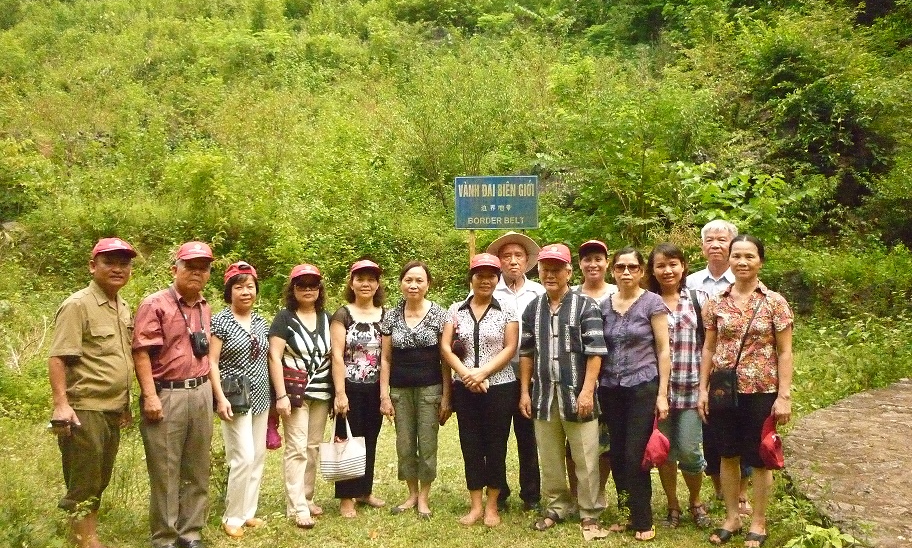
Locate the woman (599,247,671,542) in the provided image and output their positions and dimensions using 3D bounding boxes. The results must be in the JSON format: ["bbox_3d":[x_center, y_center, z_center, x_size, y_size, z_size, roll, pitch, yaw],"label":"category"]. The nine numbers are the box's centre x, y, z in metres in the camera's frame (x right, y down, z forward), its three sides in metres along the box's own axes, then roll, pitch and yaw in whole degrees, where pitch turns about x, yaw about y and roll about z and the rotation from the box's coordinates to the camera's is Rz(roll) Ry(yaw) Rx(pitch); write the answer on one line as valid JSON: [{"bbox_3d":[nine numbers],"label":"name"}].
[{"bbox_3d":[1.008,0.657,4.880,0.460,1.611,0.330,1,1,32],"label":"woman"}]

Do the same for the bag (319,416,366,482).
[{"bbox_3d":[-0.689,1.069,5.280,0.280,0.390,0.120,0,0,-18],"label":"bag"}]

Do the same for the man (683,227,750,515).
[{"bbox_3d":[1.597,0.535,5.266,0.490,1.700,0.310,0,0,18],"label":"man"}]

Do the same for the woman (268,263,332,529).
[{"bbox_3d":[-0.924,0.709,5.200,0.440,1.543,0.330,0,1,-30],"label":"woman"}]

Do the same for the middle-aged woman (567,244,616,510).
[{"bbox_3d":[0.845,0.603,5.376,0.430,1.610,0.300,0,0,9],"label":"middle-aged woman"}]

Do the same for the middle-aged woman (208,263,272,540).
[{"bbox_3d":[-1.254,0.710,5.056,0.420,1.555,0.300,-1,0,-25],"label":"middle-aged woman"}]

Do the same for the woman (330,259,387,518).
[{"bbox_3d":[-0.596,0.694,5.476,0.430,1.555,0.300,0,0,-14],"label":"woman"}]

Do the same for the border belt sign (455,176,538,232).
[{"bbox_3d":[0.326,-0.572,7.000,0.664,0.423,0.030,1,1,5],"label":"border belt sign"}]

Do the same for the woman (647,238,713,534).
[{"bbox_3d":[1.302,0.635,5.020,0.440,1.623,0.330,1,1,25],"label":"woman"}]

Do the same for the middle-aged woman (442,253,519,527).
[{"bbox_3d":[0.144,0.671,5.120,0.460,1.584,0.310,1,1,14],"label":"middle-aged woman"}]

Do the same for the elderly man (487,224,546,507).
[{"bbox_3d":[0.334,0.592,5.420,0.520,1.727,0.360,1,1,-2],"label":"elderly man"}]

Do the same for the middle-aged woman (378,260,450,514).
[{"bbox_3d":[-0.246,0.689,5.280,0.460,1.543,0.300,1,1,-2],"label":"middle-aged woman"}]

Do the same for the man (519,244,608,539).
[{"bbox_3d":[0.616,0.630,4.976,0.520,1.610,0.330,0,0,20],"label":"man"}]

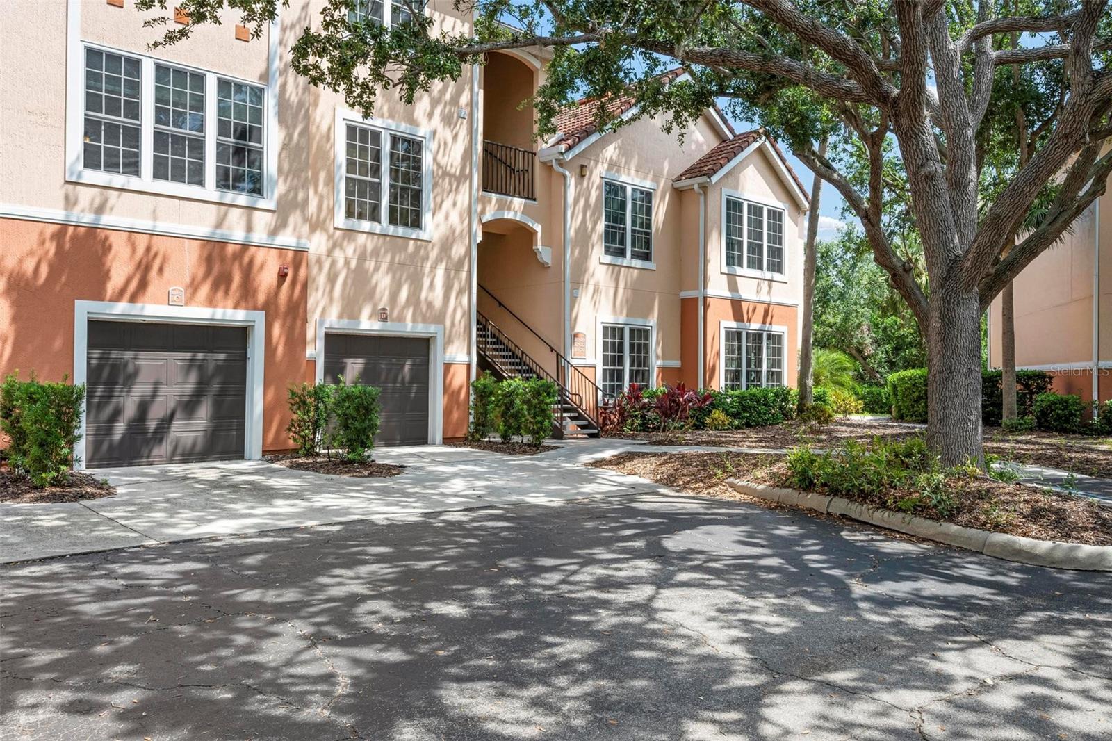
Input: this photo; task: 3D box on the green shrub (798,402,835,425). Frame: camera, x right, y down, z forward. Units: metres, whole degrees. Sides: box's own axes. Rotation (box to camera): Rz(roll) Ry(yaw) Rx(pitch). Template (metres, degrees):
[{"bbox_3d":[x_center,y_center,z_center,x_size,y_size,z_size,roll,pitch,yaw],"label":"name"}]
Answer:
[{"bbox_3d":[7.041,1.160,22.688,0.828,0.593,0.759,1,-1,-41],"label":"green shrub"}]

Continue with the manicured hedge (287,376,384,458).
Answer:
[{"bbox_3d":[-3.639,0.744,13.598,0.787,1.311,1.891,1,-1,-41],"label":"manicured hedge"}]

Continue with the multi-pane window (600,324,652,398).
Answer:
[{"bbox_3d":[1.641,-0.189,19.394,1.670,1.710,0.120,1,-1,-40],"label":"multi-pane window"}]

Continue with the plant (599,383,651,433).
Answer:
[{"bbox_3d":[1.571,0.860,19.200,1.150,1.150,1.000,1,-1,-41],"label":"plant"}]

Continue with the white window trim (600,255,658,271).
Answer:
[{"bbox_3d":[1.801,-2.627,20.499,1.992,0.175,0.100,1,-1,-41],"label":"white window trim"}]

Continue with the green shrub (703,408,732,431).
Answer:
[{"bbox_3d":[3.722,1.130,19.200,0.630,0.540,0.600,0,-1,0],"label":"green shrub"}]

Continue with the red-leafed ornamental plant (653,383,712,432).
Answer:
[{"bbox_3d":[2.845,0.818,18.700,1.300,1.080,1.150,1,-1,-40],"label":"red-leafed ornamental plant"}]

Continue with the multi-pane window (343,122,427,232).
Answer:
[{"bbox_3d":[-3.133,-3.540,15.365,1.700,1.750,0.120,1,-1,-40],"label":"multi-pane window"}]

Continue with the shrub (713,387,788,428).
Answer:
[{"bbox_3d":[5.079,0.909,21.320,2.553,0.952,0.994,1,-1,-41],"label":"shrub"}]

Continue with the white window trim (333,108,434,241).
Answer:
[{"bbox_3d":[-3.283,-3.713,16.081,2.123,2.218,0.100,1,-1,-41],"label":"white window trim"}]

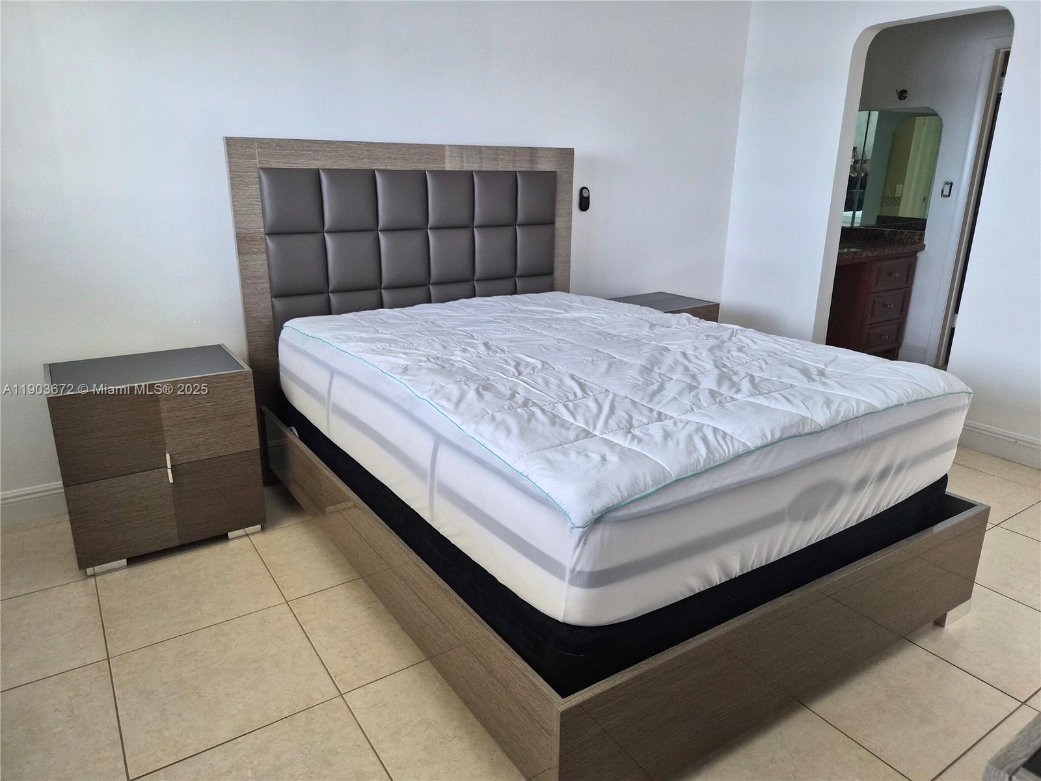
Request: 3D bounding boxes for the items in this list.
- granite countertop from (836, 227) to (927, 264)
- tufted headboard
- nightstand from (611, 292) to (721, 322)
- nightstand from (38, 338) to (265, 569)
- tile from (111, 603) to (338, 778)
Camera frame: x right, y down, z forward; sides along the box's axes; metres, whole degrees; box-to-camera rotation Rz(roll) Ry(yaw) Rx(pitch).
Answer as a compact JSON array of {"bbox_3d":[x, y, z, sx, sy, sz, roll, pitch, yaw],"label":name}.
[{"bbox_3d":[2.267,-1.071,4.986,1.360,0.142,0.585,-11,20,-33],"label":"granite countertop"},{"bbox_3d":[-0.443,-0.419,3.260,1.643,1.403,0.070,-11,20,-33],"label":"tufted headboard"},{"bbox_3d":[0.748,-0.196,4.042,0.607,0.648,0.465,-11,20,-33],"label":"nightstand"},{"bbox_3d":[-1.342,0.227,2.574,0.609,0.648,0.468,-11,20,-33],"label":"nightstand"},{"bbox_3d":[-0.820,0.786,1.899,0.496,0.010,0.496,-11,20,-33],"label":"tile"}]

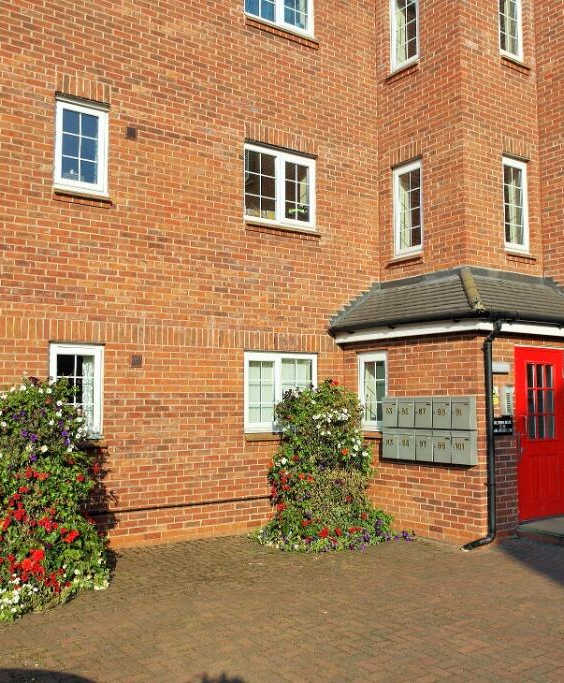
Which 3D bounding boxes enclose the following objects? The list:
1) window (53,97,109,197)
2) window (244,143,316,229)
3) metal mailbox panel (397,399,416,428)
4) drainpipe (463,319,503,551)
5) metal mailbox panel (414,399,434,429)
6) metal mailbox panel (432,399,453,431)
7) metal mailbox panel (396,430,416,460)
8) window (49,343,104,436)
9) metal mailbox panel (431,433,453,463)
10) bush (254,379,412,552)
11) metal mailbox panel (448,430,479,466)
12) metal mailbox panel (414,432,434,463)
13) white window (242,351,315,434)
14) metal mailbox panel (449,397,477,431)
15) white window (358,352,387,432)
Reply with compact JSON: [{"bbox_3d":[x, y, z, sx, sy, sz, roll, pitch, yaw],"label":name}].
[{"bbox_3d":[-2.223,-2.162,7.567,0.600,1.050,0.100,3,-6,-35],"label":"window"},{"bbox_3d":[-0.011,-2.035,9.090,1.150,1.050,0.100,3,-6,-35],"label":"window"},{"bbox_3d":[1.537,0.865,8.271,0.110,0.362,0.282,3,-6,-35],"label":"metal mailbox panel"},{"bbox_3d":[2.160,1.009,7.364,0.420,2.480,0.190,-1,-5,10],"label":"drainpipe"},{"bbox_3d":[1.699,0.842,8.038,0.110,0.362,0.282,3,-6,-35],"label":"metal mailbox panel"},{"bbox_3d":[1.868,0.834,7.872,0.110,0.378,0.278,3,-6,-35],"label":"metal mailbox panel"},{"bbox_3d":[1.553,1.248,8.295,0.110,0.375,0.278,3,-6,-35],"label":"metal mailbox panel"},{"bbox_3d":[-2.212,0.532,7.350,0.600,1.040,0.100,3,-6,-35],"label":"window"},{"bbox_3d":[1.860,1.189,7.776,0.110,0.375,0.282,3,-6,-35],"label":"metal mailbox panel"},{"bbox_3d":[0.576,1.377,8.088,1.650,1.840,1.380,3,-6,-35],"label":"bush"},{"bbox_3d":[2.028,1.189,7.613,0.110,0.375,0.278,3,-6,-35],"label":"metal mailbox panel"},{"bbox_3d":[1.712,1.228,8.068,0.110,0.375,0.278,3,-6,-35],"label":"metal mailbox panel"},{"bbox_3d":[-0.002,0.659,8.871,1.150,1.040,0.100,3,-6,-35],"label":"white window"},{"bbox_3d":[2.027,0.814,7.644,0.110,0.378,0.278,3,-6,-35],"label":"metal mailbox panel"},{"bbox_3d":[1.220,0.669,9.007,0.090,1.020,0.540,3,-6,-35],"label":"white window"}]

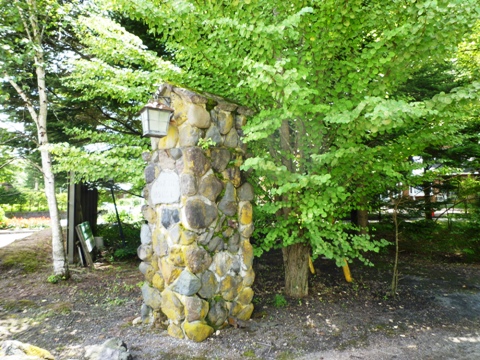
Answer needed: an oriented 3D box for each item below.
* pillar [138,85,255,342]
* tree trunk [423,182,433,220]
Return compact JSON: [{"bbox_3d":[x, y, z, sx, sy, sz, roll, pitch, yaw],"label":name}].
[{"bbox_3d":[-0.480,0.300,3.930,0.900,2.600,0.850,-1,-2,40],"label":"pillar"},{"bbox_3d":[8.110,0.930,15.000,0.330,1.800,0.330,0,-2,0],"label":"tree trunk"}]

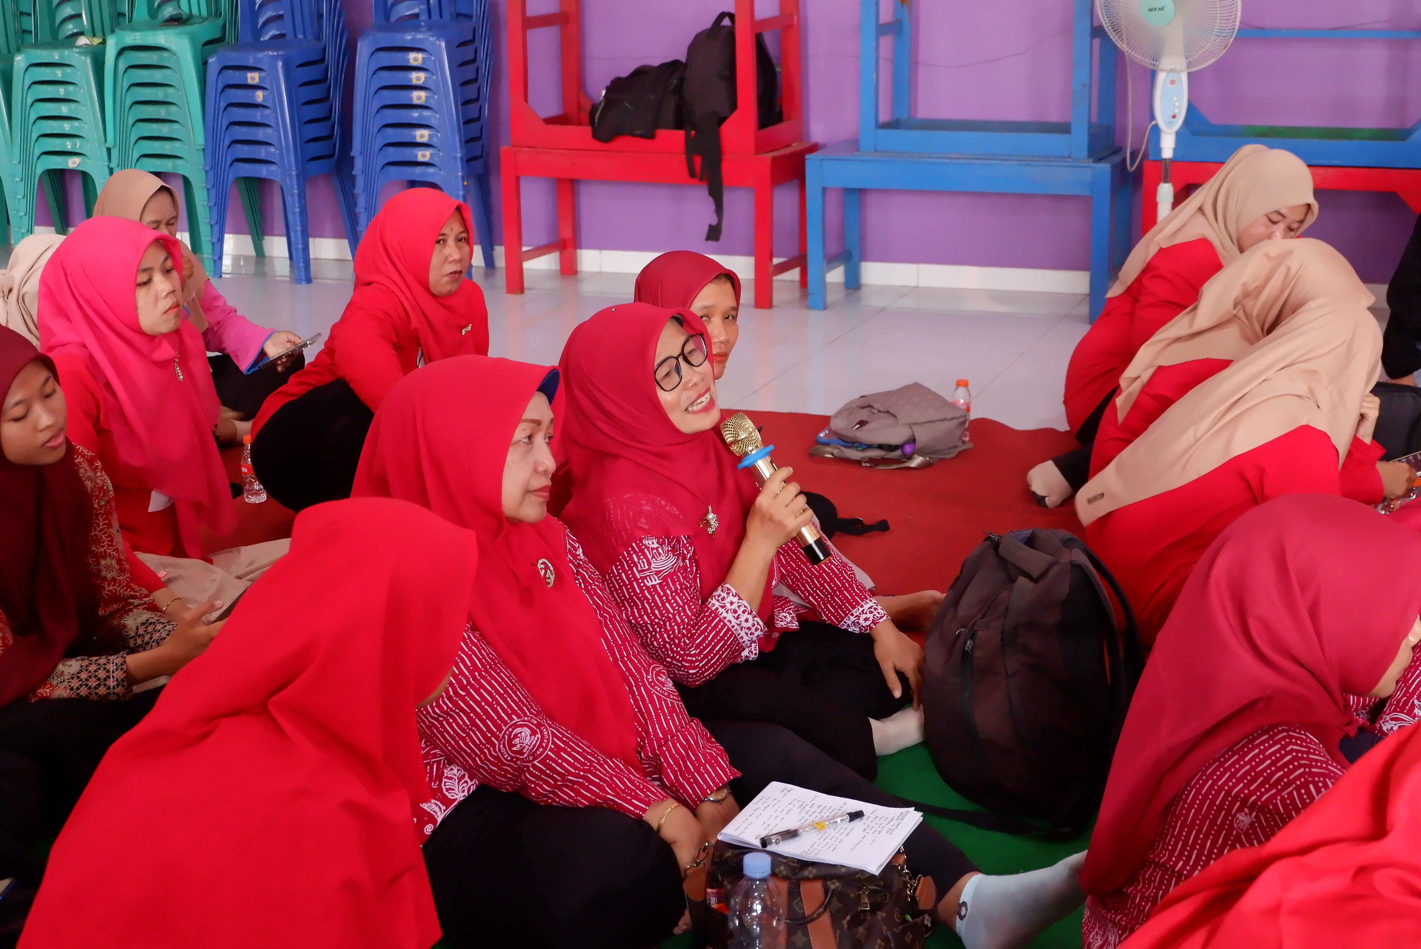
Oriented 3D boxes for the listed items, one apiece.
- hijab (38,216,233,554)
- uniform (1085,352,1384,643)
[{"bbox_3d":[-1.059,-0.172,3.850,0.370,0.550,0.360,7,18,29],"label":"hijab"},{"bbox_3d":[0.974,0.074,3.850,0.570,0.450,0.500,-1,15,0],"label":"uniform"}]

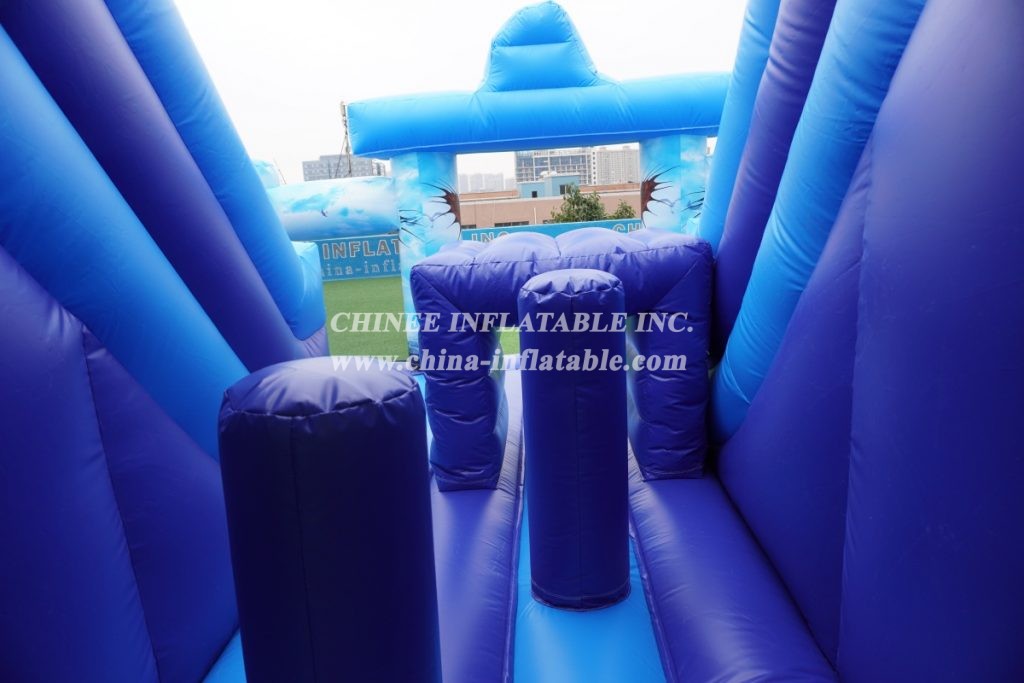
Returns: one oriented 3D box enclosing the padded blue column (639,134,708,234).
[{"bbox_3d":[1.680,-0.935,7.130,0.610,2.283,0.610,-3,12,2],"label":"padded blue column"}]

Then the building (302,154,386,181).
[{"bbox_3d":[-76.657,-68.809,320.281,32.000,34.000,17.000,-1,12,8],"label":"building"}]

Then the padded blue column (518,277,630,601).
[{"bbox_3d":[0.282,0.430,3.067,0.435,1.455,0.435,-3,12,3],"label":"padded blue column"}]

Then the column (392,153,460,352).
[{"bbox_3d":[-0.927,-0.984,7.909,0.515,2.330,0.515,-14,16,-41],"label":"column"}]

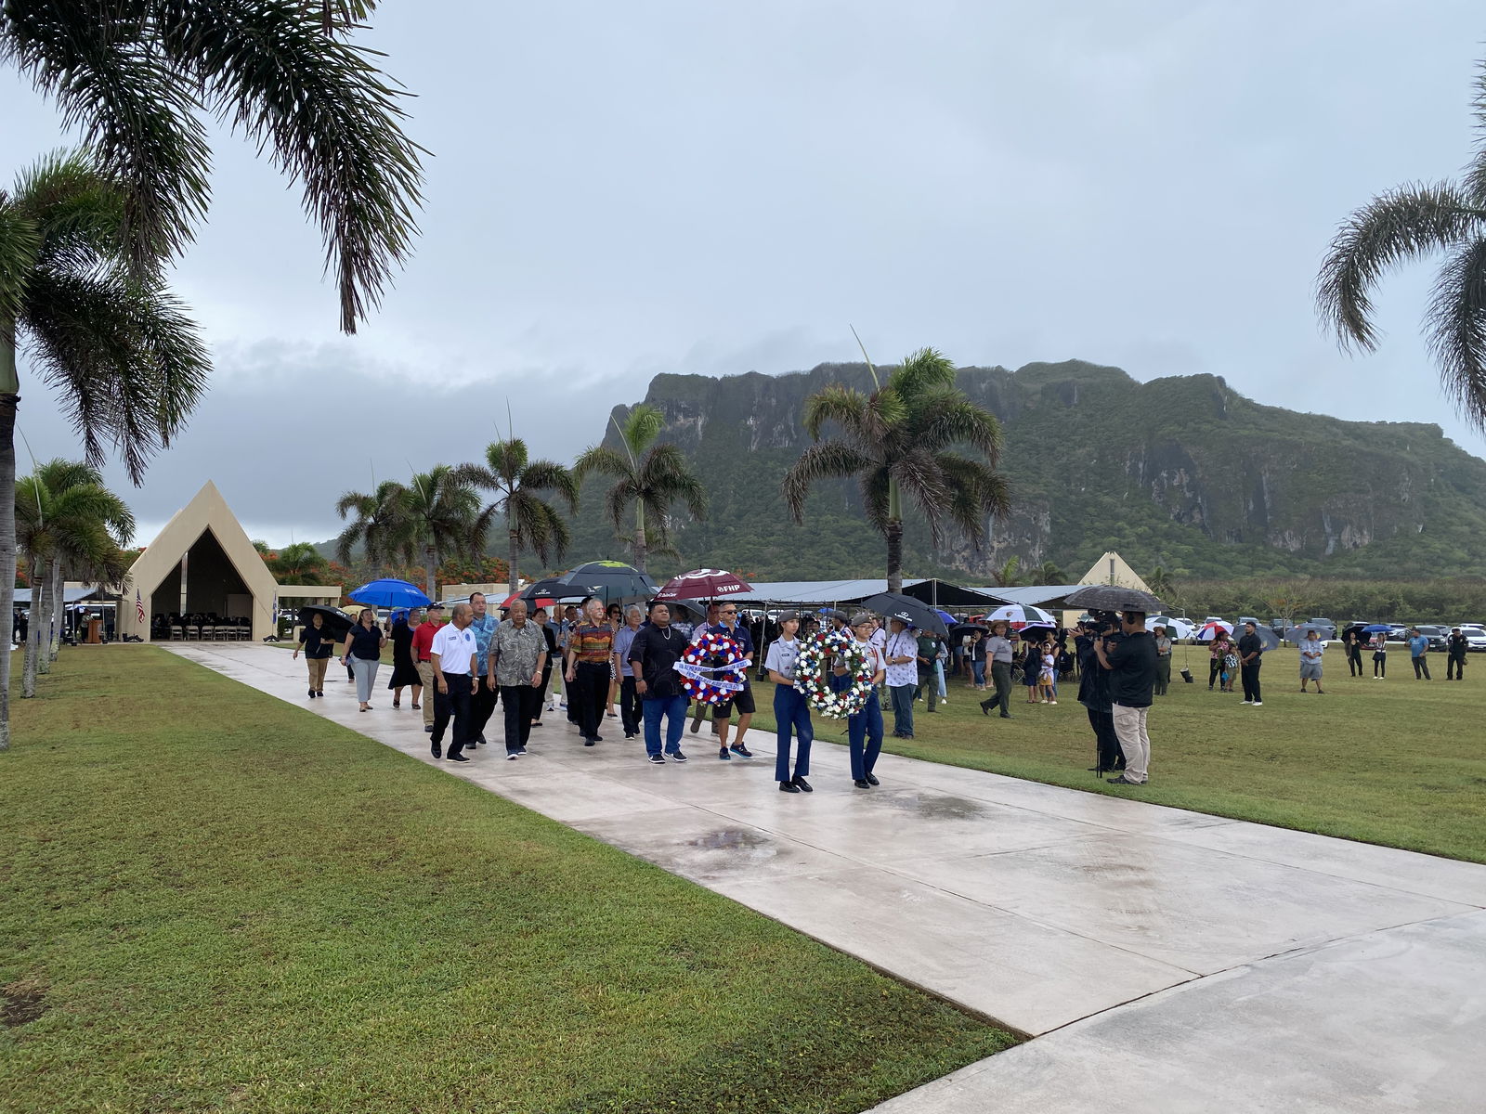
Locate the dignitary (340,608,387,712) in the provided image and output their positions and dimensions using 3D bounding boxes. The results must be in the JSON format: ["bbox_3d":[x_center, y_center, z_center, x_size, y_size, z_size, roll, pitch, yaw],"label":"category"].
[{"bbox_3d":[-6.011,1.648,17.700,0.680,1.650,0.450,2,-3,-28],"label":"dignitary"}]

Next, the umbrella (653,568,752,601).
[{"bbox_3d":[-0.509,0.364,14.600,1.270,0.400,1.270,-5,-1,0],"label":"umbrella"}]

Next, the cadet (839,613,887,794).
[{"bbox_3d":[1.098,1.322,10.250,0.480,1.620,0.400,2,-3,-28],"label":"cadet"}]

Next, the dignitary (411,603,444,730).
[{"bbox_3d":[-4.206,1.477,14.950,0.500,1.720,0.380,2,-3,-30],"label":"dignitary"}]

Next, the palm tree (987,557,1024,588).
[{"bbox_3d":[21.722,3.397,92.000,3.000,7.000,3.000,0,-3,14],"label":"palm tree"}]

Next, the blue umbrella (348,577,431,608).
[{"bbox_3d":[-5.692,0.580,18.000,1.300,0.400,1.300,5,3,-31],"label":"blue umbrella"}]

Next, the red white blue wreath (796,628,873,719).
[{"bbox_3d":[0.818,1.040,9.950,0.740,0.800,0.200,2,-3,-27],"label":"red white blue wreath"}]

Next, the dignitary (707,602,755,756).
[{"bbox_3d":[-0.121,1.363,12.250,0.540,1.730,0.450,2,-3,-30],"label":"dignitary"}]

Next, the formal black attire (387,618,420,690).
[{"bbox_3d":[-5.488,1.591,18.100,0.580,1.200,0.420,2,-3,-28],"label":"formal black attire"}]

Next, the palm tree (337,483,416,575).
[{"bbox_3d":[-16.322,0.283,49.500,3.500,7.300,3.500,2,-3,-31],"label":"palm tree"}]

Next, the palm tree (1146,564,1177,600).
[{"bbox_3d":[37.019,4.068,99.000,2.800,6.800,2.800,-1,-3,20],"label":"palm tree"}]

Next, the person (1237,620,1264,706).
[{"bbox_3d":[10.558,2.220,23.200,0.420,1.760,0.550,2,-3,-32],"label":"person"}]

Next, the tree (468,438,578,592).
[{"bbox_3d":[-6.737,-0.177,34.000,3.300,6.900,3.300,2,-3,-31],"label":"tree"}]

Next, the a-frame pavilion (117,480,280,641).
[{"bbox_3d":[-30.750,0.370,62.600,7.400,8.600,8.000,2,-4,-31],"label":"a-frame pavilion"}]

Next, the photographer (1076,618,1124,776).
[{"bbox_3d":[3.902,1.478,12.200,0.680,1.750,0.580,0,-3,3],"label":"photographer"}]

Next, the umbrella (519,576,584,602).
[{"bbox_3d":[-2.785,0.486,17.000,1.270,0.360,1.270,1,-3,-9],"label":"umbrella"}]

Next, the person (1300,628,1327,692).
[{"bbox_3d":[15.168,2.796,29.700,0.700,1.670,0.420,-1,-4,27],"label":"person"}]

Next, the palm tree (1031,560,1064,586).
[{"bbox_3d":[26.212,3.695,96.000,2.800,6.900,2.800,-1,-3,16],"label":"palm tree"}]

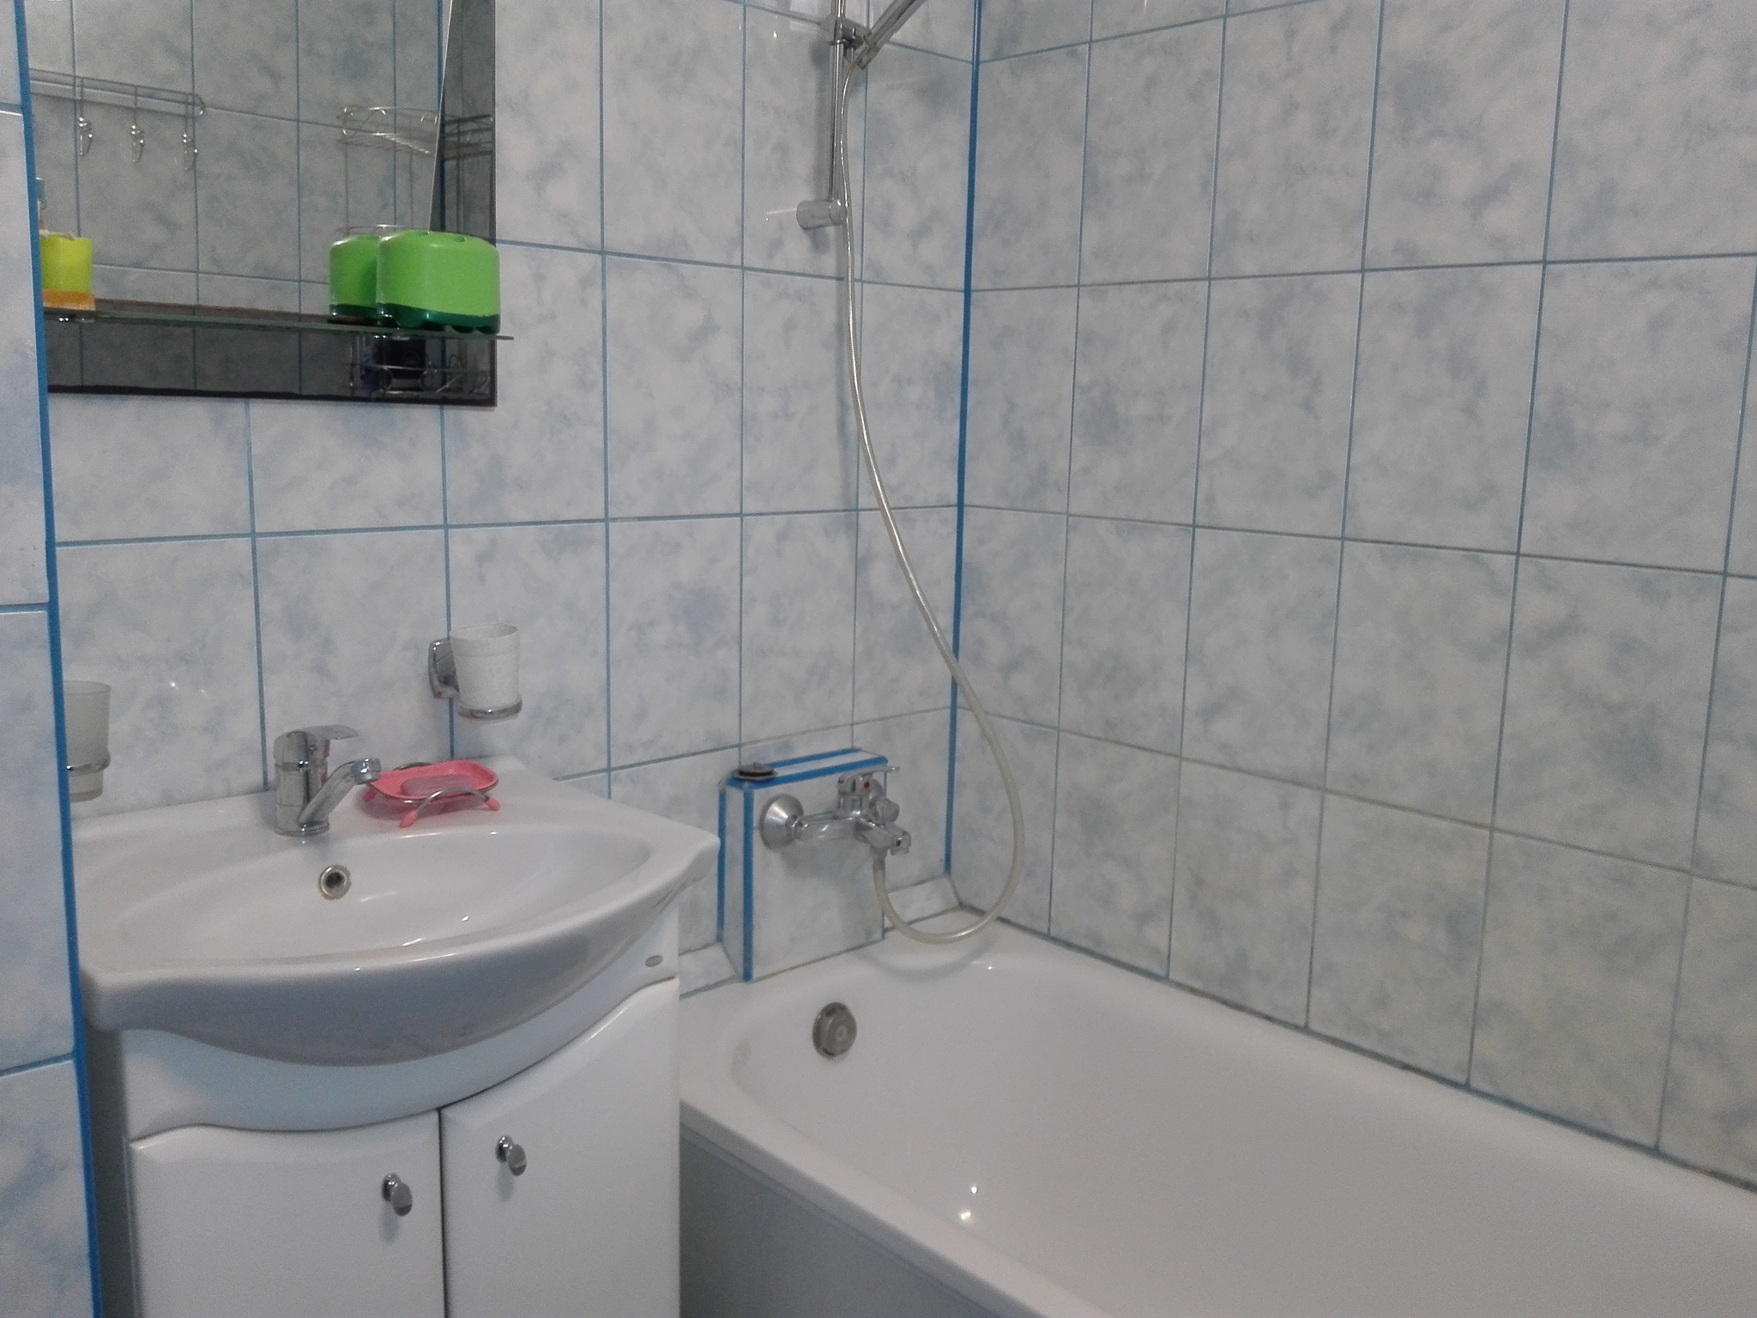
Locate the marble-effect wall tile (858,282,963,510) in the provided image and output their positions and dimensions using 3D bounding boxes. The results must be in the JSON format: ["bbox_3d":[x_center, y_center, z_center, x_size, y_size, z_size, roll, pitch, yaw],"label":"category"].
[{"bbox_3d":[0.048,-0.368,1.940,0.200,0.300,0.010,-8,14,-43],"label":"marble-effect wall tile"}]

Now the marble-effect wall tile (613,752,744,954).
[{"bbox_3d":[-0.259,0.255,1.751,0.200,0.268,0.009,-9,14,-43],"label":"marble-effect wall tile"}]

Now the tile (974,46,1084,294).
[{"bbox_3d":[0.205,-0.658,1.868,0.010,0.300,0.200,-8,14,-43],"label":"tile"}]

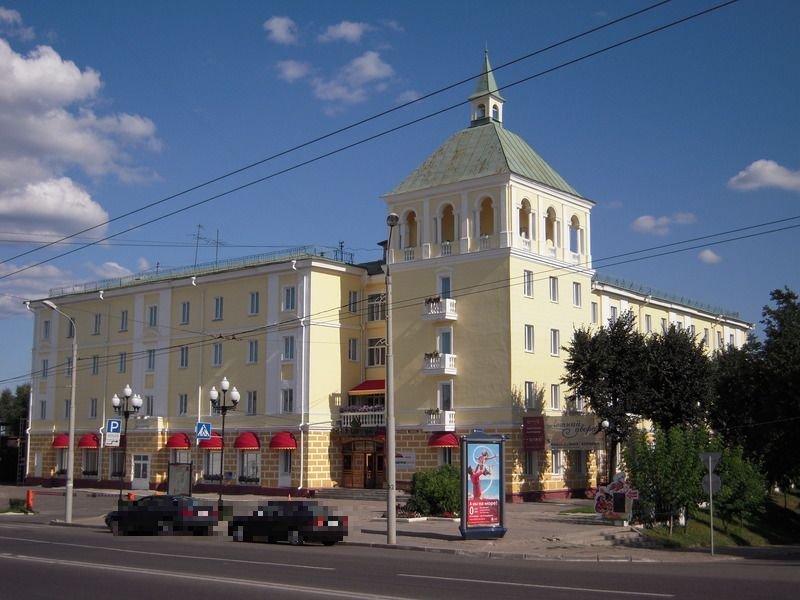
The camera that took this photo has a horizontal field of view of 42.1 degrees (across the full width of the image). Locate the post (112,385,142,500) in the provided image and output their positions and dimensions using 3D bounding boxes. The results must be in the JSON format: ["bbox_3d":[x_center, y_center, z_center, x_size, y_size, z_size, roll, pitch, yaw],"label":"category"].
[{"bbox_3d":[-13.778,7.463,52.472,1.450,6.250,1.450,3,-9,-14],"label":"post"}]

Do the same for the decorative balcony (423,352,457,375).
[{"bbox_3d":[2.607,4.173,67.123,1.850,1.280,1.100,-6,-11,39],"label":"decorative balcony"}]

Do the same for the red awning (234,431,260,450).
[{"bbox_3d":[-10.270,9.290,68.629,2.100,1.170,0.850,-6,-10,39],"label":"red awning"}]

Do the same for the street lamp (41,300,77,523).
[{"bbox_3d":[-13.986,4.558,42.131,0.350,8.900,1.900,-5,-10,33],"label":"street lamp"}]

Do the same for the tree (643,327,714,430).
[{"bbox_3d":[17.445,7.231,67.148,4.800,11.400,4.800,-2,-9,14],"label":"tree"}]

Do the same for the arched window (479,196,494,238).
[{"bbox_3d":[5.666,-5.341,66.951,1.150,2.620,0.350,-6,-11,39],"label":"arched window"}]

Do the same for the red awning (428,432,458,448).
[{"bbox_3d":[2.616,8.925,66.444,2.150,1.000,1.000,-6,-11,39],"label":"red awning"}]

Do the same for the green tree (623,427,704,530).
[{"bbox_3d":[10.462,6.976,41.047,3.200,4.300,3.000,-2,-9,14],"label":"green tree"}]

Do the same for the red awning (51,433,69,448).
[{"bbox_3d":[-26.864,11.155,82.298,2.100,1.170,0.850,-6,-10,39],"label":"red awning"}]

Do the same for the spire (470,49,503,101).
[{"bbox_3d":[5.772,-14.977,69.361,1.800,3.600,1.800,-6,-10,39],"label":"spire"}]

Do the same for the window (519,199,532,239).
[{"bbox_3d":[7.694,-5.000,64.430,0.350,2.519,1.342,-6,-11,39],"label":"window"}]

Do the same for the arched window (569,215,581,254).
[{"bbox_3d":[11.478,-4.323,68.989,0.350,2.616,1.371,-6,-11,39],"label":"arched window"}]

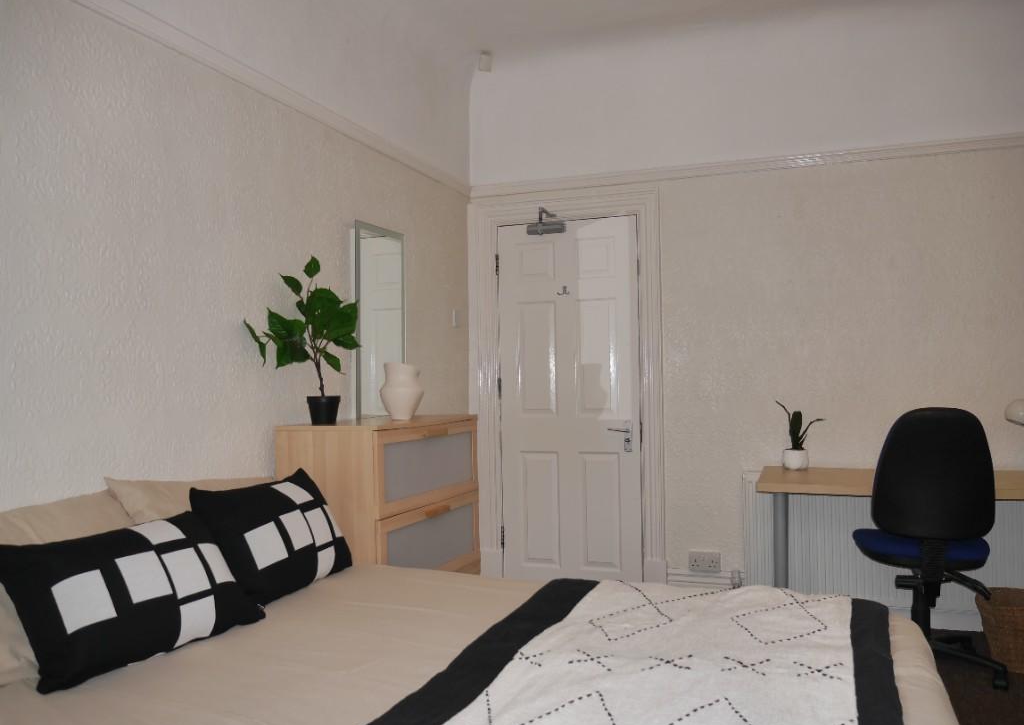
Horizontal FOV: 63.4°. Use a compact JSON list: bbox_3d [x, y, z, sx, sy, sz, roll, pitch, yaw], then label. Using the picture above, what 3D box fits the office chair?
[{"bbox_3d":[1.572,0.674,3.194,0.590,1.020,0.600,-1,-1,15],"label":"office chair"}]

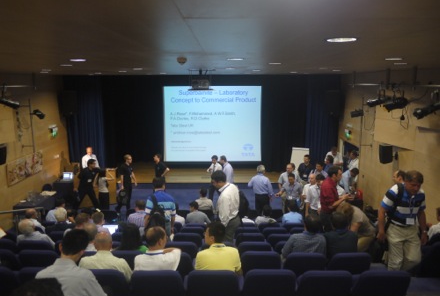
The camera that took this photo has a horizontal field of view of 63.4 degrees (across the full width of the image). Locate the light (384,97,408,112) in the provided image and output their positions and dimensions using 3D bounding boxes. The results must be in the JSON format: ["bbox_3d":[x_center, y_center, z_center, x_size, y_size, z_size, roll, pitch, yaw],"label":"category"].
[{"bbox_3d":[3.666,-0.904,7.400,0.210,0.220,0.500,-9,-4,-41],"label":"light"}]

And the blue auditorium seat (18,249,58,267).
[{"bbox_3d":[-2.063,1.579,4.432,0.500,0.920,0.600,0,10,1],"label":"blue auditorium seat"}]

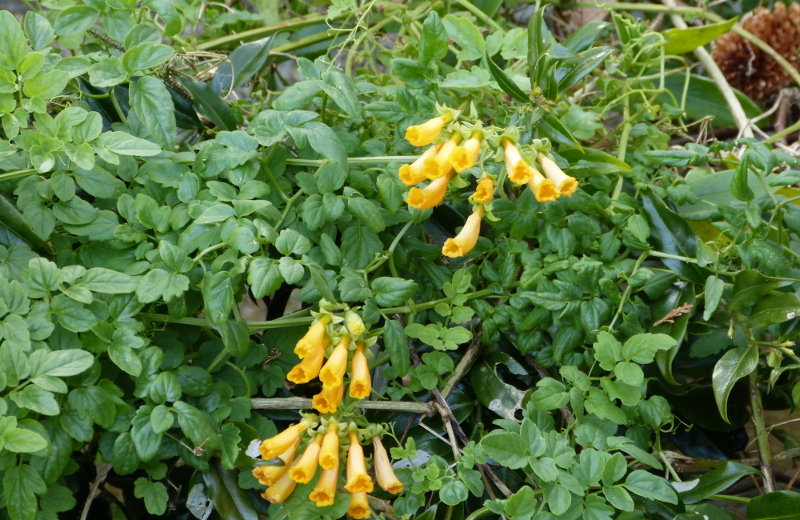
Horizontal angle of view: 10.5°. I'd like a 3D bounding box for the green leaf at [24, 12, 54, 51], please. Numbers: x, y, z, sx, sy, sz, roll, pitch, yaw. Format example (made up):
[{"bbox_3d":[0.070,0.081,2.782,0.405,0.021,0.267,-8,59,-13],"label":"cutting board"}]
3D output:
[{"bbox_3d":[-0.204,-0.129,2.460,0.018,0.005,0.024,0,63,-6],"label":"green leaf"}]

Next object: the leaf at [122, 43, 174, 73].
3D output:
[{"bbox_3d":[-0.156,-0.126,2.700,0.033,0.009,0.020,-25,51,-13],"label":"leaf"}]

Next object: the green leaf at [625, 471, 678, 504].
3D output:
[{"bbox_3d":[0.123,0.112,2.130,0.028,0.006,0.014,20,59,13],"label":"green leaf"}]

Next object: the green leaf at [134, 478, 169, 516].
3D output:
[{"bbox_3d":[-0.138,0.131,2.400,0.020,0.021,0.004,-14,-23,-6],"label":"green leaf"}]

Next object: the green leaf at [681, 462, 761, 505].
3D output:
[{"bbox_3d":[0.179,0.124,2.420,0.051,0.010,0.019,-19,56,-14],"label":"green leaf"}]

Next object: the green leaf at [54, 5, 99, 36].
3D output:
[{"bbox_3d":[-0.165,-0.122,2.220,0.025,0.006,0.016,-26,63,-14],"label":"green leaf"}]

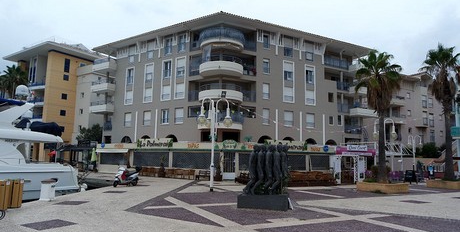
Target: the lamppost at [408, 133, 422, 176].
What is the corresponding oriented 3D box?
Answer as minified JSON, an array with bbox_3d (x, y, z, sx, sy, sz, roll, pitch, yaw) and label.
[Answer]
[{"bbox_3d":[22.664,4.827,37.783,1.700,4.750,1.700,-3,-9,31],"label":"lamppost"}]

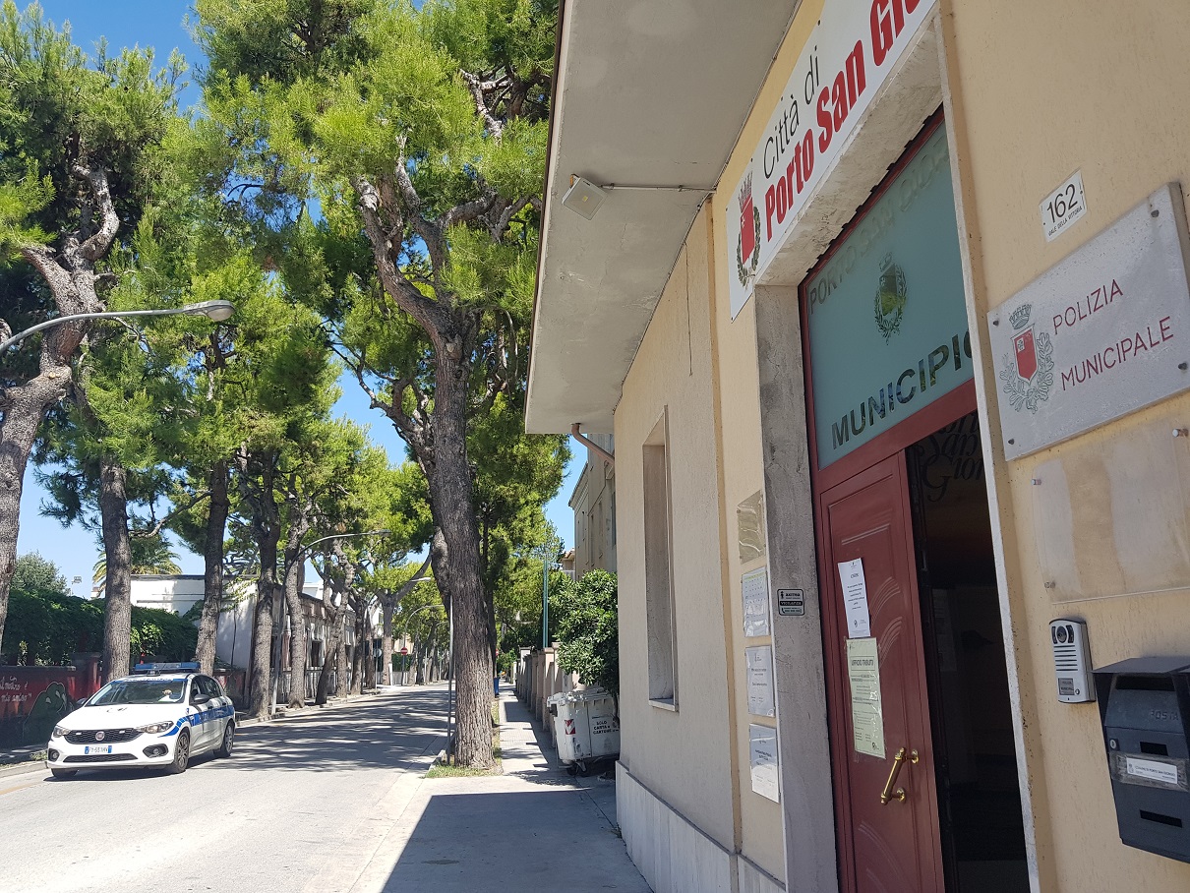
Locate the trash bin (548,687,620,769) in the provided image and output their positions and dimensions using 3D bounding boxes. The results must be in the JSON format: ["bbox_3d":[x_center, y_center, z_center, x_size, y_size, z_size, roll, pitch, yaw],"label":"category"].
[{"bbox_3d":[0.000,4.293,13.554,1.220,1.170,0.940,1,-14,-14],"label":"trash bin"}]

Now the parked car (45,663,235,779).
[{"bbox_3d":[-7.321,4.484,14.891,1.820,1.600,4.380,1,-14,-7],"label":"parked car"}]

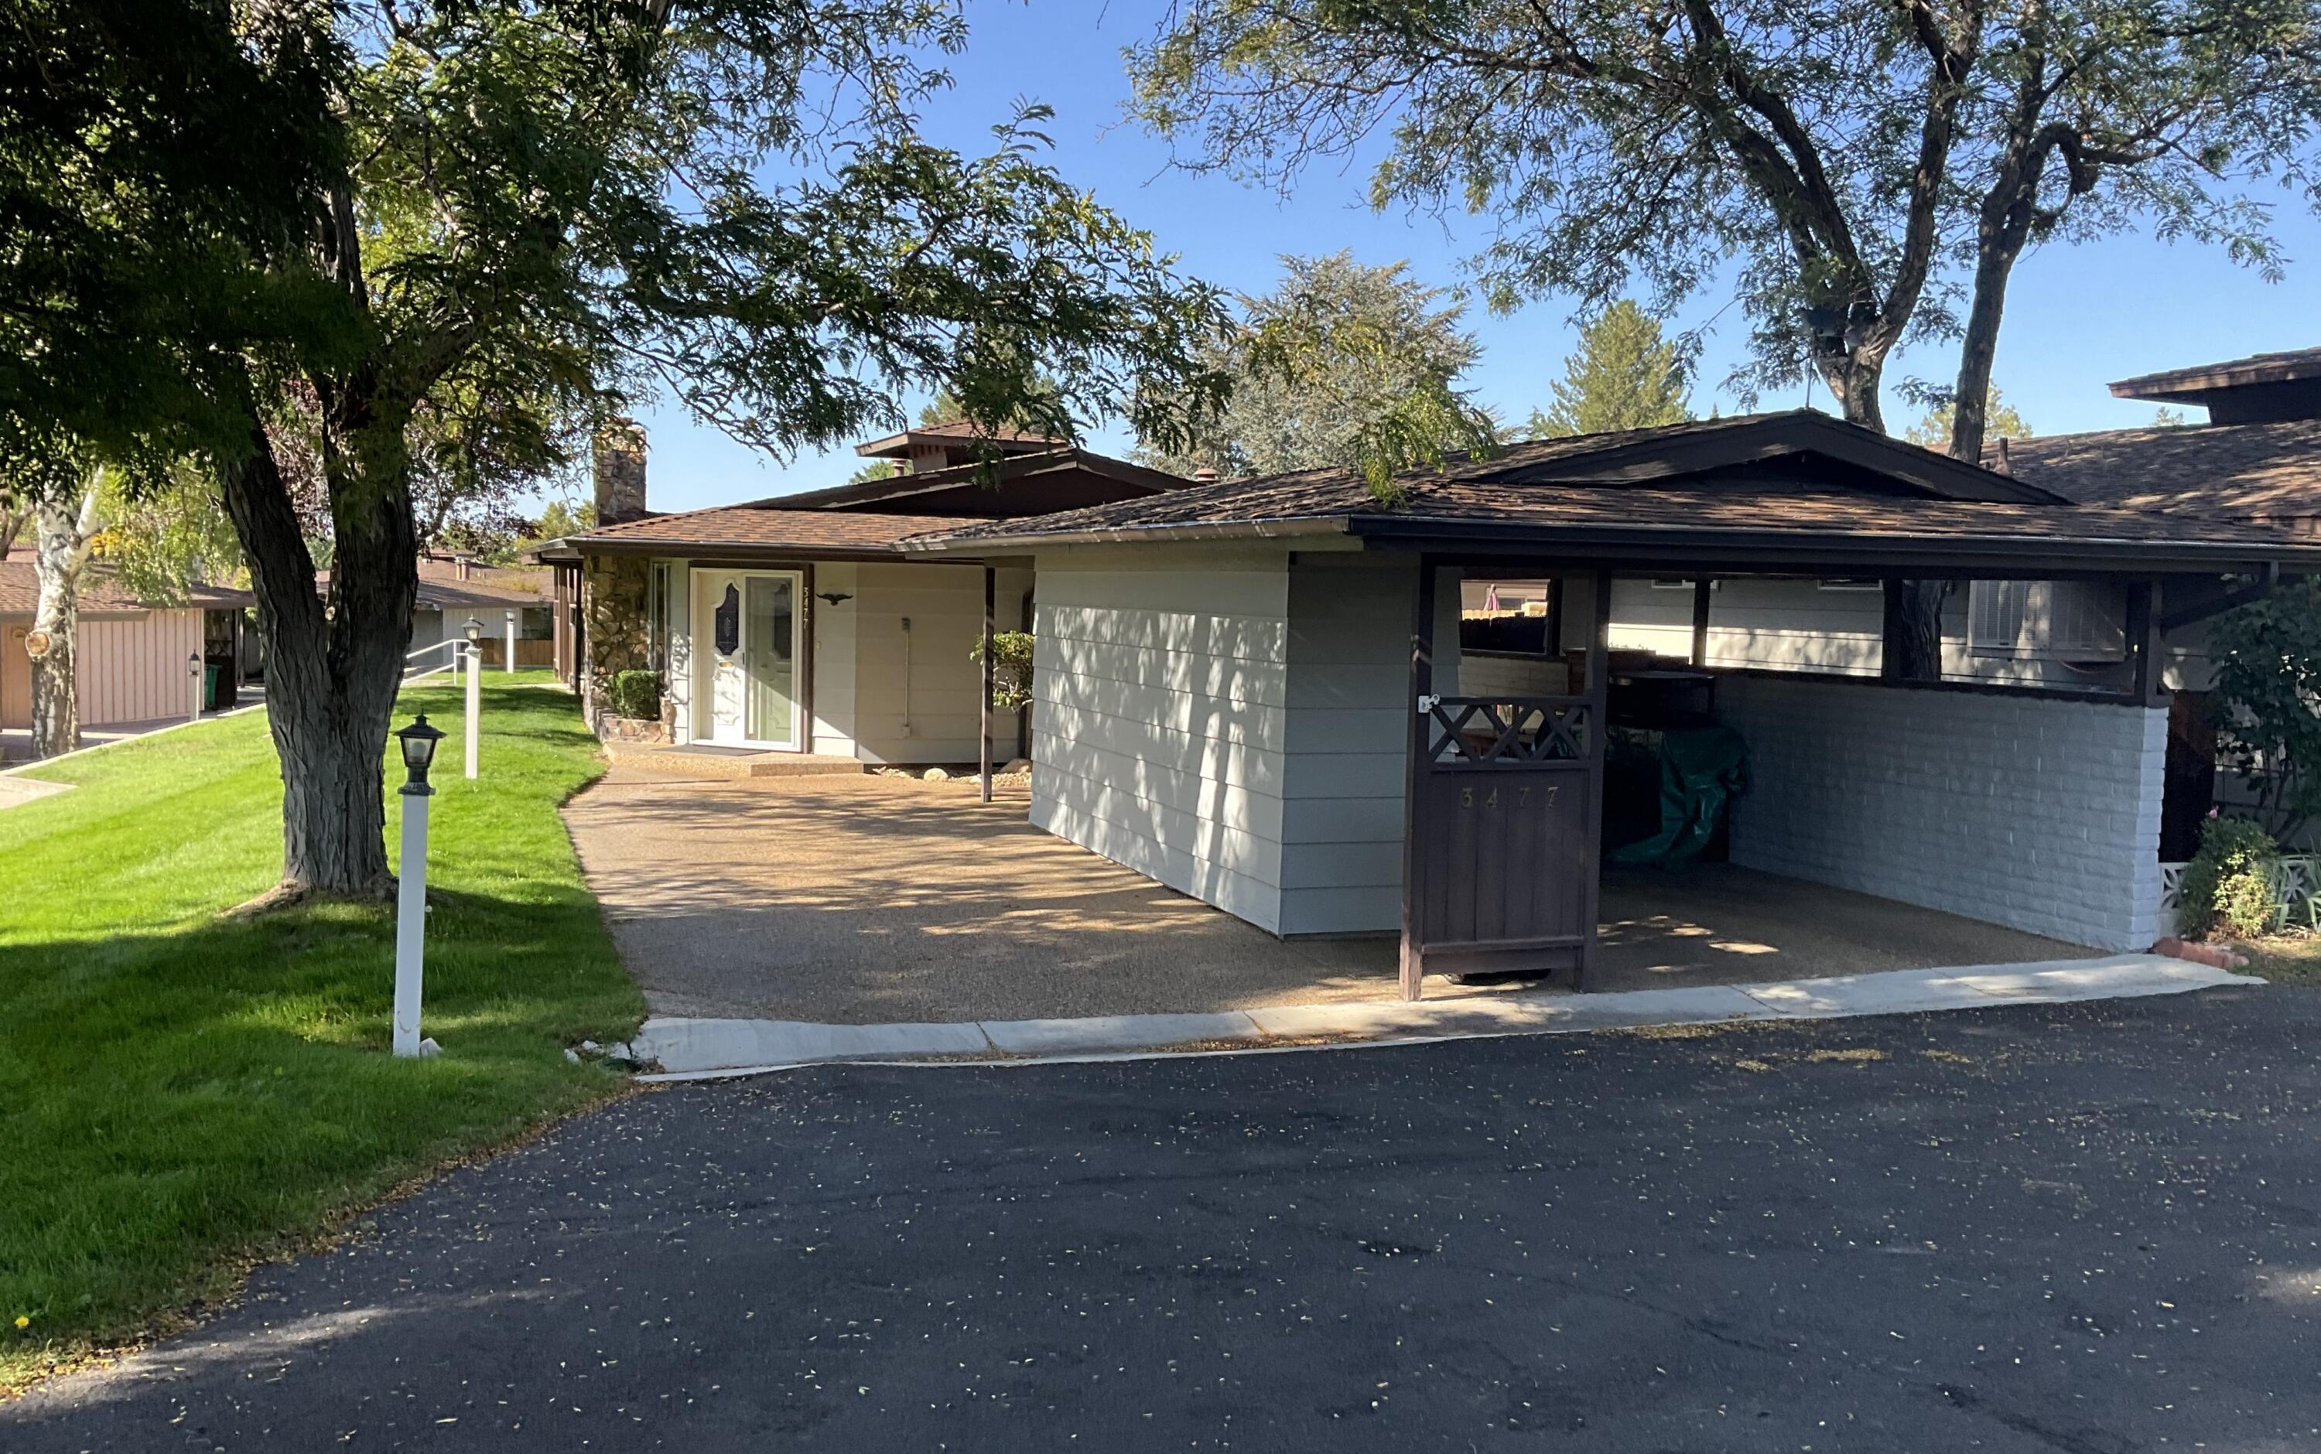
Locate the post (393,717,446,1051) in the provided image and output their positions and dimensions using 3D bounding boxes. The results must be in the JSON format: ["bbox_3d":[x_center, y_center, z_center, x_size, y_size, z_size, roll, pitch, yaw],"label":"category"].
[{"bbox_3d":[-3.087,0.653,8.045,0.210,1.440,0.210,2,4,-19],"label":"post"}]

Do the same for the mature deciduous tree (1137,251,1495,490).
[{"bbox_3d":[3.490,-5.256,39.841,8.200,9.090,8.200,0,4,-19],"label":"mature deciduous tree"}]

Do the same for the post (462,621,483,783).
[{"bbox_3d":[-6.723,-0.284,19.017,0.220,1.587,0.220,0,4,-19],"label":"post"}]

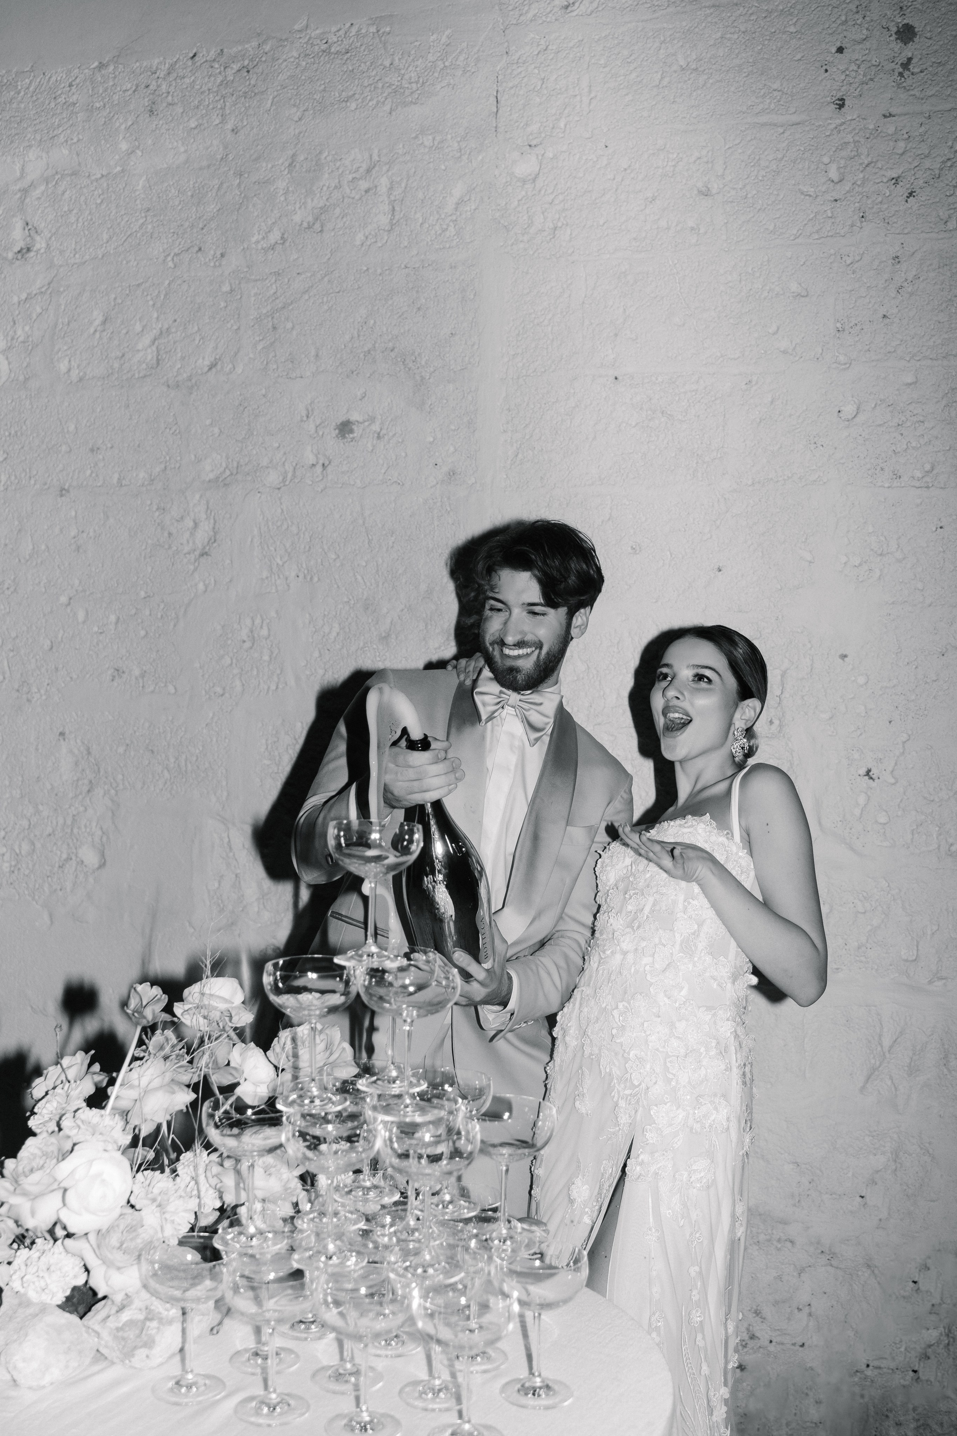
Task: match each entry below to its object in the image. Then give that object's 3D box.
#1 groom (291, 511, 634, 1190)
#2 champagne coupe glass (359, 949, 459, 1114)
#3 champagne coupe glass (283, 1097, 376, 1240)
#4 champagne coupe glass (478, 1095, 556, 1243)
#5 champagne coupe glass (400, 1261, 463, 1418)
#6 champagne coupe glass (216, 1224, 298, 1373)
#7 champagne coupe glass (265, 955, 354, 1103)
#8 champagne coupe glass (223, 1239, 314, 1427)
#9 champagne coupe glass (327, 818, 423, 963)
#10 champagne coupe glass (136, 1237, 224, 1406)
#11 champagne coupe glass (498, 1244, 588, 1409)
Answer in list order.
[{"bbox_3d":[-0.025,0.568,2.349,0.530,1.730,0.470,1,2,-5],"label":"groom"},{"bbox_3d":[-0.072,0.335,1.695,0.102,0.147,0.102,1,1,0],"label":"champagne coupe glass"},{"bbox_3d":[-0.147,0.466,1.632,0.099,0.142,0.099,1,2,0],"label":"champagne coupe glass"},{"bbox_3d":[0.028,0.468,1.672,0.099,0.142,0.099,1,2,0],"label":"champagne coupe glass"},{"bbox_3d":[-0.043,0.609,1.641,0.099,0.142,0.099,1,2,0],"label":"champagne coupe glass"},{"bbox_3d":[-0.230,0.625,1.774,0.102,0.147,0.102,1,1,0],"label":"champagne coupe glass"},{"bbox_3d":[-0.175,0.333,1.726,0.102,0.147,0.102,1,1,0],"label":"champagne coupe glass"},{"bbox_3d":[-0.208,0.628,1.655,0.102,0.147,0.102,1,1,0],"label":"champagne coupe glass"},{"bbox_3d":[-0.113,0.186,1.752,0.102,0.147,0.102,1,1,0],"label":"champagne coupe glass"},{"bbox_3d":[-0.300,0.626,1.700,0.102,0.147,0.102,1,1,0],"label":"champagne coupe glass"},{"bbox_3d":[0.063,0.631,1.702,0.102,0.147,0.102,1,1,0],"label":"champagne coupe glass"}]

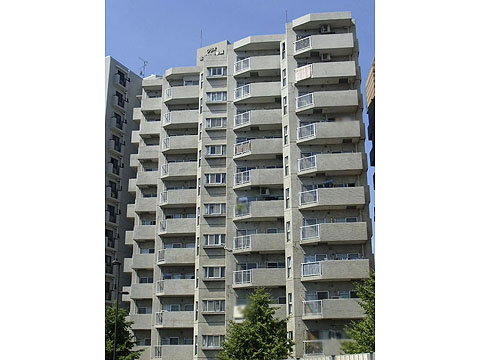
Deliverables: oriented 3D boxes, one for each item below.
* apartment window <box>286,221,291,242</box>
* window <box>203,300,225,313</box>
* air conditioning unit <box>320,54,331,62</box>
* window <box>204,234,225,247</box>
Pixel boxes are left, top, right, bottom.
[{"bbox_3d":[3.879,4.150,42.056,0.400,1.620,0.120,-17,-26,40],"label":"apartment window"},{"bbox_3d":[-2.162,10.561,43.990,1.850,1.050,0.150,-2,-19,6],"label":"window"},{"bbox_3d":[7.416,-10.563,45.434,0.800,0.580,0.310,-2,-19,6],"label":"air conditioning unit"},{"bbox_3d":[-2.193,5.257,45.859,1.850,1.050,0.150,-2,-19,6],"label":"window"}]

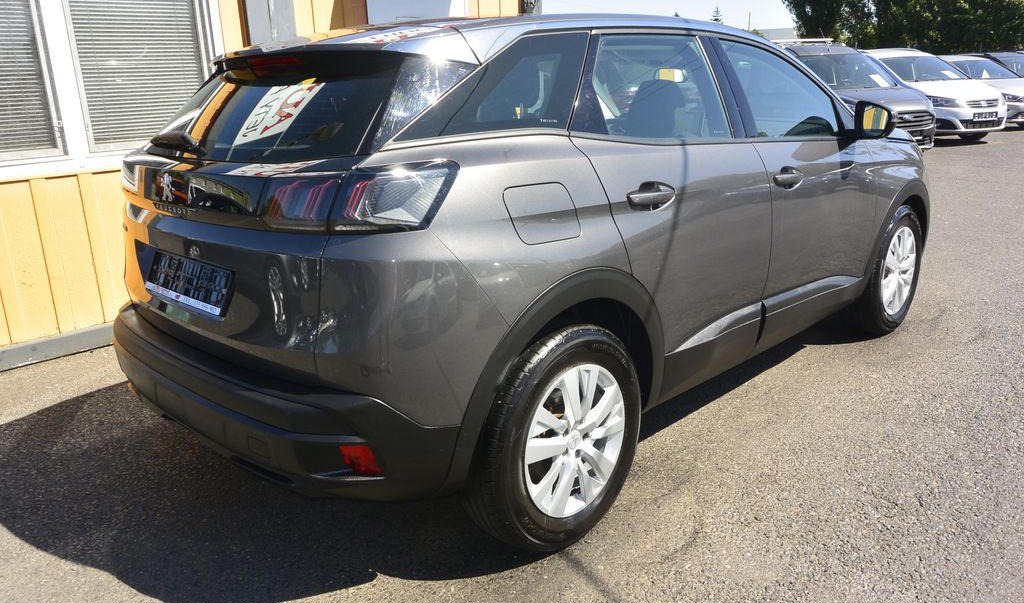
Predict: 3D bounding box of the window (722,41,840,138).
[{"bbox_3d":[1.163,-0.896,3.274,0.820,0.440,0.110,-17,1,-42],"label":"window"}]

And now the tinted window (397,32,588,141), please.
[{"bbox_3d":[-0.018,-0.587,2.098,0.840,0.300,0.060,-14,-5,-39],"label":"tinted window"}]

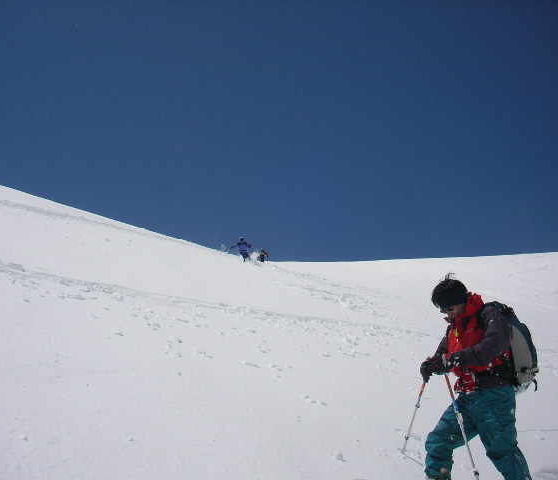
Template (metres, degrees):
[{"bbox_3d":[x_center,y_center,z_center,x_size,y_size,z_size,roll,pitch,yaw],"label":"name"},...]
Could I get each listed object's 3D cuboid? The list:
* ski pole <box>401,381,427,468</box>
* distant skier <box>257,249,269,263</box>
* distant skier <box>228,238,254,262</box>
[{"bbox_3d":[0.901,1.157,4.550,0.080,0.080,1.120,1,-47,-1],"label":"ski pole"},{"bbox_3d":[-1.359,1.491,60.000,0.950,1.550,0.700,-1,-7,6],"label":"distant skier"},{"bbox_3d":[-2.110,0.580,38.500,1.250,1.450,0.800,-1,-7,9],"label":"distant skier"}]

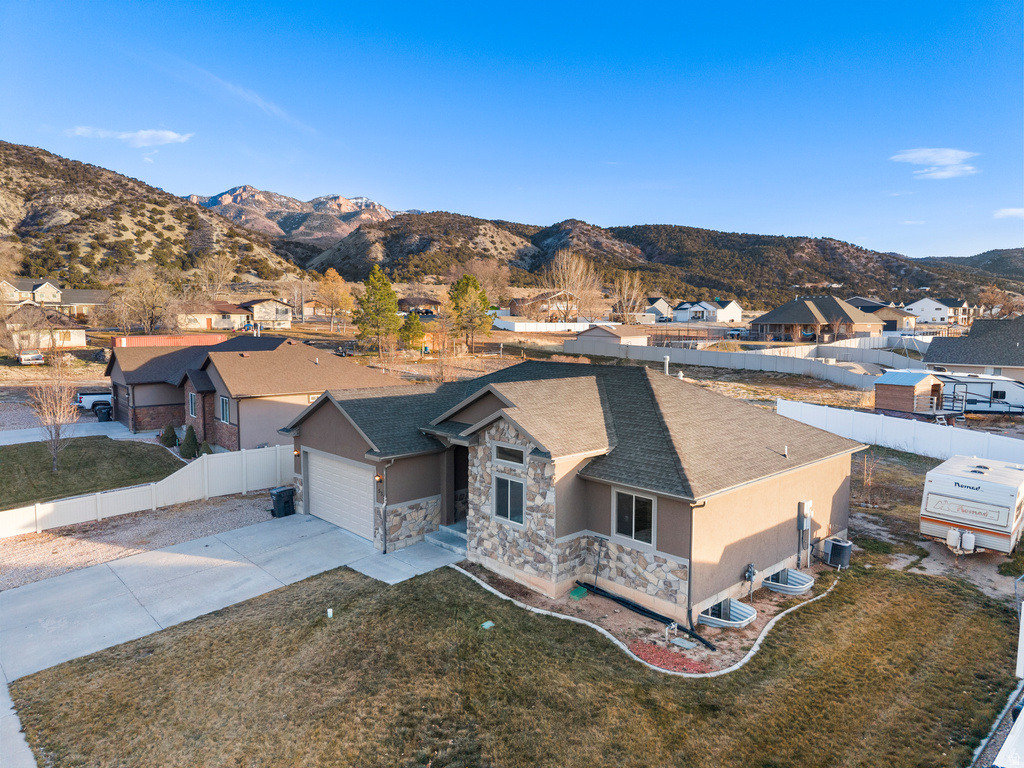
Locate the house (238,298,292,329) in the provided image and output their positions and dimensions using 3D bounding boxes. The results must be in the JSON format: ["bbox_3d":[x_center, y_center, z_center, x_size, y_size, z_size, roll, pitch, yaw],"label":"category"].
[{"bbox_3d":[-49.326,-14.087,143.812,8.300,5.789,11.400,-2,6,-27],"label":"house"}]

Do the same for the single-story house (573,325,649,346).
[{"bbox_3d":[15.026,-6.598,105.121,6.200,3.900,8.600,-4,7,-39],"label":"single-story house"}]

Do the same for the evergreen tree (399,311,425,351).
[{"bbox_3d":[-13.425,-7.135,94.769,3.500,5.192,3.500,0,5,-8],"label":"evergreen tree"}]

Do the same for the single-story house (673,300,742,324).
[{"bbox_3d":[53.150,-19.597,191.684,12.400,5.915,13.000,-4,7,-43],"label":"single-story house"}]

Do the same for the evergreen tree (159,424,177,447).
[{"bbox_3d":[-19.403,2.913,39.943,0.970,1.277,0.970,-2,6,-26],"label":"evergreen tree"}]

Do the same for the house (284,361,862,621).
[{"bbox_3d":[1.667,2.281,25.586,13.600,5.900,16.200,-4,7,-43],"label":"house"}]

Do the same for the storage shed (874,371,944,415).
[{"bbox_3d":[28.579,0.550,51.119,3.400,2.650,3.100,-3,6,-30],"label":"storage shed"}]

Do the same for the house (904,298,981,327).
[{"bbox_3d":[133.281,-22.454,220.385,24.000,7.700,14.000,-4,7,-37],"label":"house"}]

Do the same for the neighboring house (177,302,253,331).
[{"bbox_3d":[-57.964,-13.211,139.089,14.200,5.298,9.400,-1,5,-19],"label":"neighboring house"}]

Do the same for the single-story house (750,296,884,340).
[{"bbox_3d":[55.199,-11.811,127.959,14.000,7.904,18.000,-4,7,-43],"label":"single-story house"}]

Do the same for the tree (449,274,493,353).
[{"bbox_3d":[-5.250,-9.323,94.502,5.900,10.400,5.900,0,5,0],"label":"tree"}]

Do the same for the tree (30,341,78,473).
[{"bbox_3d":[-21.665,1.156,33.428,2.100,6.114,2.100,-3,6,-33],"label":"tree"}]

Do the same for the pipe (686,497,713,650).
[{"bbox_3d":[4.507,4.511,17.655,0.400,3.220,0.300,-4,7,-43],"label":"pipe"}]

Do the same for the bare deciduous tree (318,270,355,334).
[{"bbox_3d":[-33.071,-15.675,133.468,6.800,11.958,6.800,-1,5,-14],"label":"bare deciduous tree"}]

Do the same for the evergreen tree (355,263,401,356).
[{"bbox_3d":[-16.260,-8.989,87.457,6.100,11.340,6.100,0,5,0],"label":"evergreen tree"}]

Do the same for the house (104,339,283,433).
[{"bbox_3d":[-19.674,-0.343,48.633,12.500,5.700,11.700,-4,7,-38],"label":"house"}]

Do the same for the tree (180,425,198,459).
[{"bbox_3d":[-16.541,2.901,36.384,0.970,1.630,0.970,-5,8,-43],"label":"tree"}]

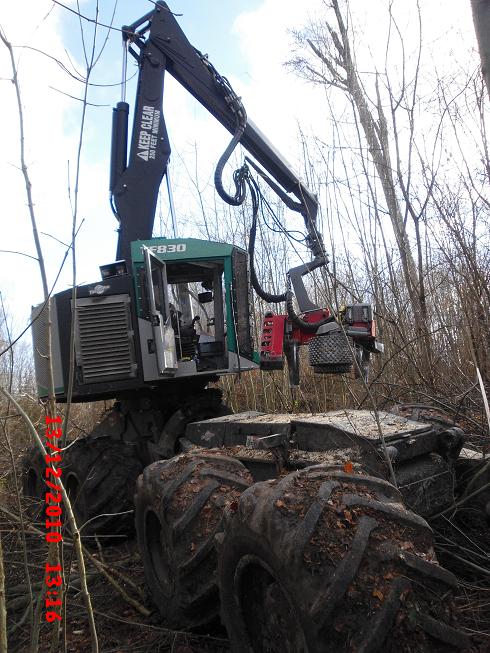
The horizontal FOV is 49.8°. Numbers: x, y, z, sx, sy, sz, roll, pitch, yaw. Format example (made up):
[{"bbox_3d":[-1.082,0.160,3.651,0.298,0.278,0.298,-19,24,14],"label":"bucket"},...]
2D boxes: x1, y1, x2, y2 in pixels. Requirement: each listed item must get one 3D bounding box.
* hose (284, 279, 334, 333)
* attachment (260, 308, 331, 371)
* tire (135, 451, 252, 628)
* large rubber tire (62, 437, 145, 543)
[{"bbox_3d":[1.019,-0.300,8.350,0.760,0.780,0.300,-9,-11,12],"label":"hose"},{"bbox_3d":[0.812,0.225,8.500,1.120,0.950,0.800,-9,-11,12],"label":"attachment"},{"bbox_3d":[-0.405,1.816,4.583,0.780,1.430,1.430,-6,-9,-28],"label":"tire"},{"bbox_3d":[-1.896,2.185,7.031,0.780,1.430,1.430,-6,-9,-36],"label":"large rubber tire"}]

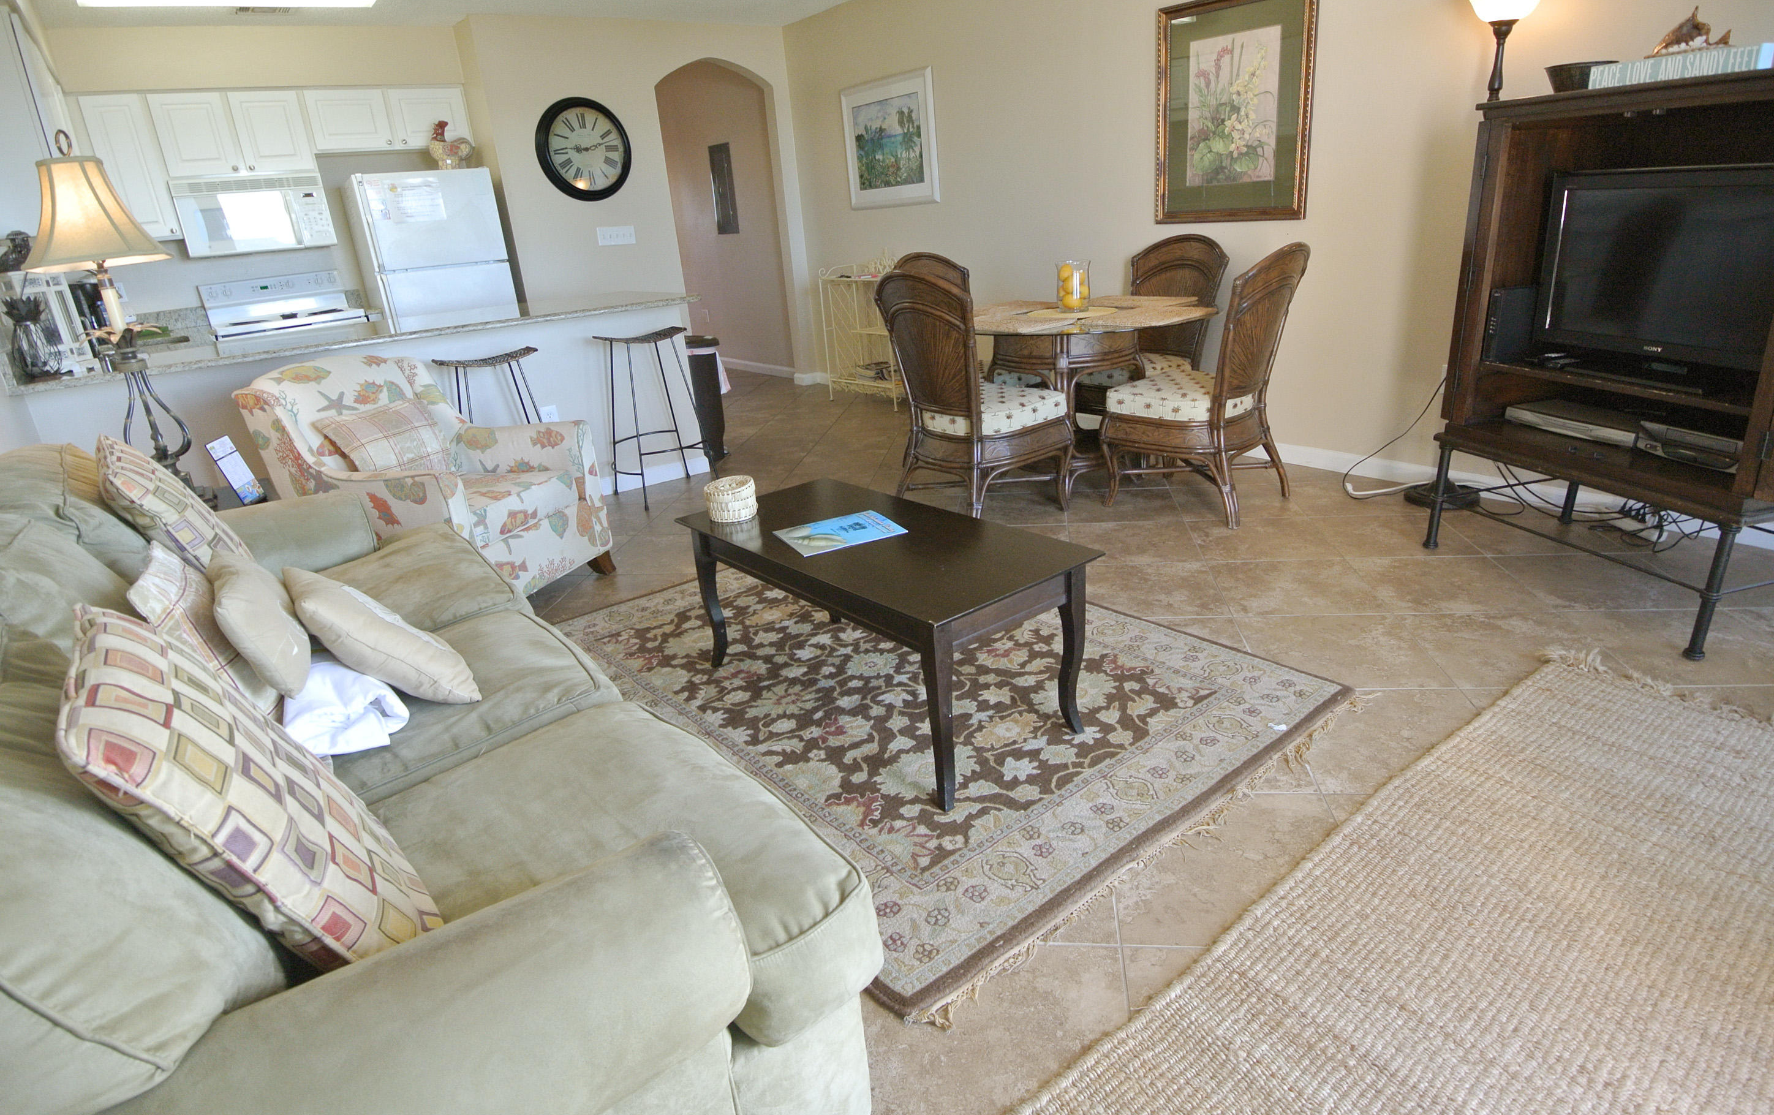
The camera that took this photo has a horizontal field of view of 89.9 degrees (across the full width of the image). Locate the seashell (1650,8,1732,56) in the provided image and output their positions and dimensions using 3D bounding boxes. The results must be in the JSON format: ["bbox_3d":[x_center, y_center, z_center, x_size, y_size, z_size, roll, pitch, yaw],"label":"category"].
[{"bbox_3d":[1.865,-1.225,2.071,0.100,0.100,0.170,-9,21,-11],"label":"seashell"}]

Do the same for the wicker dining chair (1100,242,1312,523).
[{"bbox_3d":[1.236,-0.685,3.404,0.540,1.000,0.650,-22,27,-39],"label":"wicker dining chair"}]

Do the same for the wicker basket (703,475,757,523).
[{"bbox_3d":[-0.421,-0.154,2.389,0.135,0.080,0.135,-4,21,2],"label":"wicker basket"}]

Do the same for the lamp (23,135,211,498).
[{"bbox_3d":[-1.972,-0.583,2.309,0.325,0.970,0.325,-20,26,-35],"label":"lamp"}]

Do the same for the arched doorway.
[{"bbox_3d":[-1.138,-2.345,6.493,0.890,2.260,0.150,-19,26,-31],"label":"arched doorway"}]

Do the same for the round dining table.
[{"bbox_3d":[0.804,-0.680,3.832,1.180,0.745,1.180,-4,21,2],"label":"round dining table"}]

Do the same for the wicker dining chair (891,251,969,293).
[{"bbox_3d":[0.428,-0.937,4.226,0.540,1.000,0.650,-20,26,-35],"label":"wicker dining chair"}]

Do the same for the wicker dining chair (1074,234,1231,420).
[{"bbox_3d":[1.200,-0.970,4.252,0.630,1.030,0.520,-20,27,-32],"label":"wicker dining chair"}]

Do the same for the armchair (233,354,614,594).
[{"bbox_3d":[-1.634,-0.258,3.268,0.840,0.920,0.760,5,24,23],"label":"armchair"}]

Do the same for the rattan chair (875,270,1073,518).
[{"bbox_3d":[0.378,-0.675,3.707,0.630,1.030,0.510,-21,27,-34],"label":"rattan chair"}]

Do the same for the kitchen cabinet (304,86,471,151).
[{"bbox_3d":[-3.163,-2.773,5.659,0.892,0.348,0.330,-19,26,-31],"label":"kitchen cabinet"}]

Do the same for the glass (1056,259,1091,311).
[{"bbox_3d":[0.868,-1.265,4.144,0.165,0.210,0.165,-4,22,2],"label":"glass"}]

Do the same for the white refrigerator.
[{"bbox_3d":[-2.897,-1.609,5.861,0.750,1.665,0.720,-19,26,-31],"label":"white refrigerator"}]

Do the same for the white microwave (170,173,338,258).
[{"bbox_3d":[-3.842,-2.075,5.407,0.750,0.413,0.390,-19,26,-31],"label":"white microwave"}]

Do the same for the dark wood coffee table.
[{"bbox_3d":[-0.029,0.152,2.231,0.490,0.440,1.010,-20,26,-35],"label":"dark wood coffee table"}]

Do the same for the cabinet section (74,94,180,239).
[{"bbox_3d":[-4.189,-2.157,4.978,0.300,0.760,0.320,-17,24,-29],"label":"cabinet section"}]

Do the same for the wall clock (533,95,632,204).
[{"bbox_3d":[-1.887,-2.556,5.567,0.620,0.620,0.060,-20,26,-35],"label":"wall clock"}]

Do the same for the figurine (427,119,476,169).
[{"bbox_3d":[-2.626,-2.482,5.370,0.130,0.300,0.250,15,28,41],"label":"figurine"}]

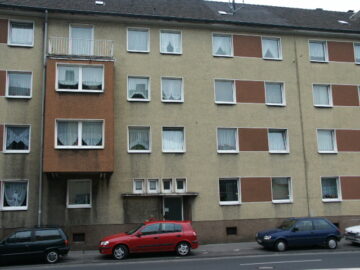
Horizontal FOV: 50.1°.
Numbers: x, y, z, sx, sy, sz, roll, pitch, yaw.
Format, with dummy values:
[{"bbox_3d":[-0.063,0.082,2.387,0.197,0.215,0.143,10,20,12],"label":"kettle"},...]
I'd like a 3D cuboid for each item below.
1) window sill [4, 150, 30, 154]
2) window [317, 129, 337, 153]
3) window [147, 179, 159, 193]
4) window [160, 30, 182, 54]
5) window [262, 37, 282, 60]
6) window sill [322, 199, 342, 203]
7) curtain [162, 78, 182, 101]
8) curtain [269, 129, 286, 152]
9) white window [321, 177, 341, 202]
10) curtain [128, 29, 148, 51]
[{"bbox_3d":[-7.785,0.796,18.334,1.190,0.130,0.200,1,-10,-12],"label":"window sill"},{"bbox_3d":[8.385,0.355,21.904,1.235,1.360,0.180,1,-10,-12],"label":"window"},{"bbox_3d":[-1.320,2.577,19.274,0.576,0.687,0.160,1,-10,-13],"label":"window"},{"bbox_3d":[-0.469,-5.134,21.302,1.239,1.401,0.140,1,-10,-12],"label":"window"},{"bbox_3d":[5.340,-4.986,22.190,1.228,1.380,0.180,1,-10,-12],"label":"window"},{"bbox_3d":[8.715,3.759,21.993,1.220,0.090,0.180,1,-10,-12],"label":"window sill"},{"bbox_3d":[-0.405,-2.437,20.658,1.082,1.207,0.100,1,-10,-12],"label":"curtain"},{"bbox_3d":[5.426,0.326,21.403,1.080,1.115,0.100,1,-10,-12],"label":"curtain"},{"bbox_3d":[8.402,3.005,21.397,1.218,1.375,0.150,1,-10,-12],"label":"white window"},{"bbox_3d":[-2.268,-5.216,21.063,1.085,1.248,0.100,1,-10,-12],"label":"curtain"}]

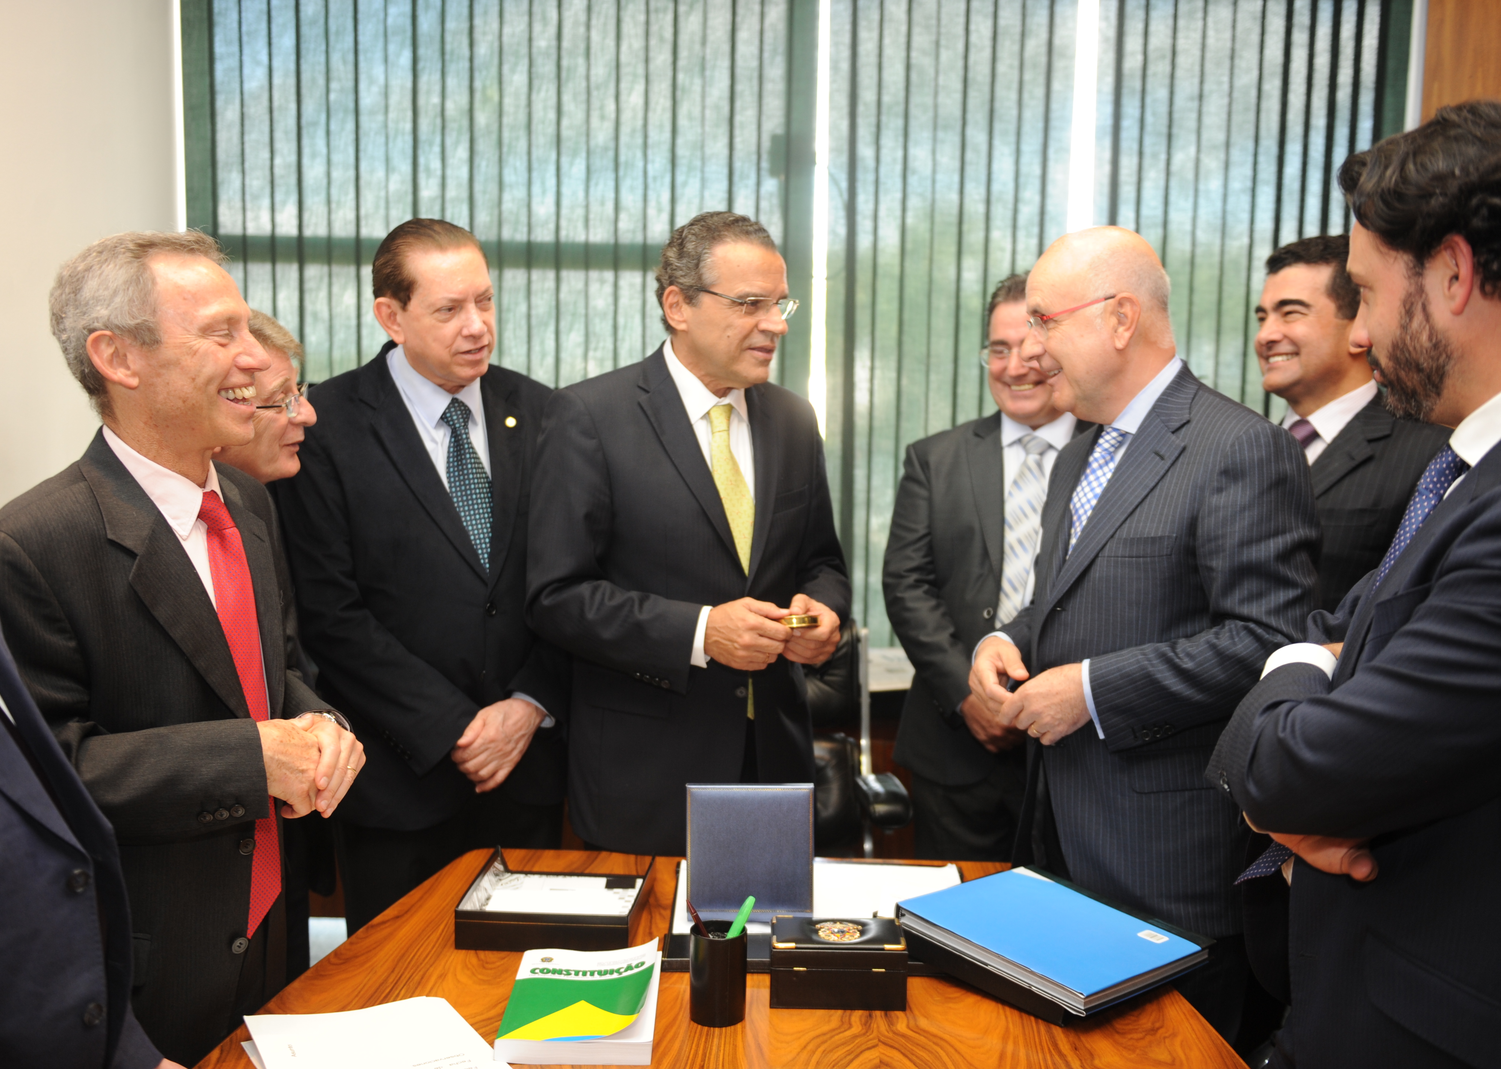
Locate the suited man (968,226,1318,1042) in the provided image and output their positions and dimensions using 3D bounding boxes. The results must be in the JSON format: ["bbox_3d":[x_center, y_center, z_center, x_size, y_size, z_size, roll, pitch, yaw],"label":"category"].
[{"bbox_3d":[0.501,0.450,2.043,0.410,1.699,0.520,-3,8,-30],"label":"suited man"}]

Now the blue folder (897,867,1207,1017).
[{"bbox_3d":[0.362,0.481,1.828,0.220,0.025,0.302,-6,12,-37],"label":"blue folder"}]

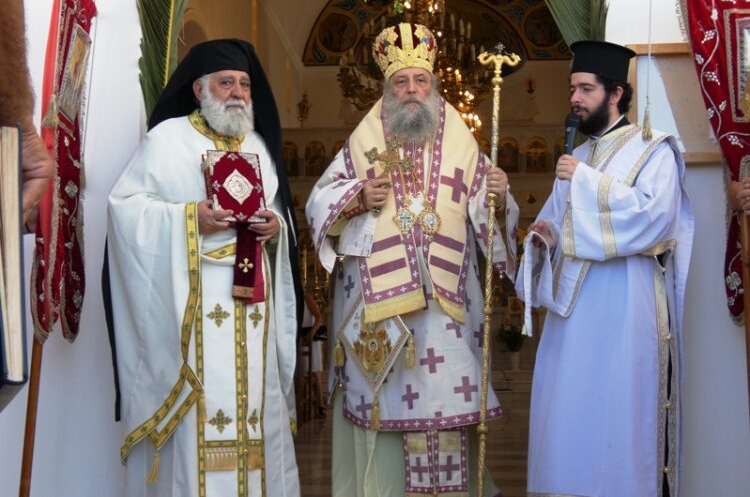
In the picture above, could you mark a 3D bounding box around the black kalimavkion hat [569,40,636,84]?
[{"bbox_3d":[0.769,-0.630,4.030,0.228,0.125,0.228,7,-6,1],"label":"black kalimavkion hat"}]

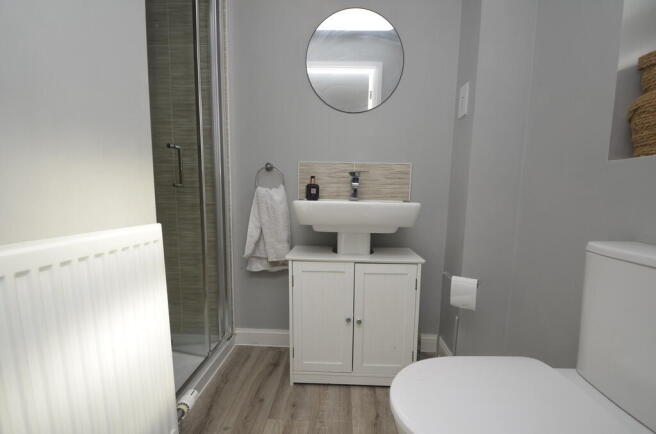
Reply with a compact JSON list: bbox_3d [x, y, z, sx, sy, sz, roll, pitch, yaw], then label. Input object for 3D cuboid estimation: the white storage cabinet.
[{"bbox_3d":[0.118,0.469,1.347,0.607,0.605,0.278,1,6,2],"label":"white storage cabinet"}]

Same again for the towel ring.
[{"bbox_3d":[-0.302,-0.194,1.436,0.158,0.172,0.065,1,6,2],"label":"towel ring"}]

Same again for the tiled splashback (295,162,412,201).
[{"bbox_3d":[0.140,-0.187,1.448,0.592,0.204,0.012,1,6,2],"label":"tiled splashback"}]

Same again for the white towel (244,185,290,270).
[{"bbox_3d":[-0.316,0.066,1.435,0.242,0.458,0.095,1,6,2],"label":"white towel"}]

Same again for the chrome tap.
[{"bbox_3d":[0.132,-0.148,1.328,0.060,0.140,0.130,1,6,2],"label":"chrome tap"}]

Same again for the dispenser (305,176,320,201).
[{"bbox_3d":[-0.075,-0.143,1.381,0.066,0.120,0.050,1,6,2],"label":"dispenser"}]

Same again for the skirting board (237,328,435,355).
[{"bbox_3d":[0.044,0.698,1.549,1.148,0.102,0.017,1,6,2],"label":"skirting board"}]

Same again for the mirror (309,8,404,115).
[{"bbox_3d":[0.137,-0.781,1.378,0.496,0.496,0.022,1,6,2],"label":"mirror"}]

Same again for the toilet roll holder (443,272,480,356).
[{"bbox_3d":[0.585,0.527,1.241,0.160,0.530,0.145,4,7,22],"label":"toilet roll holder"}]

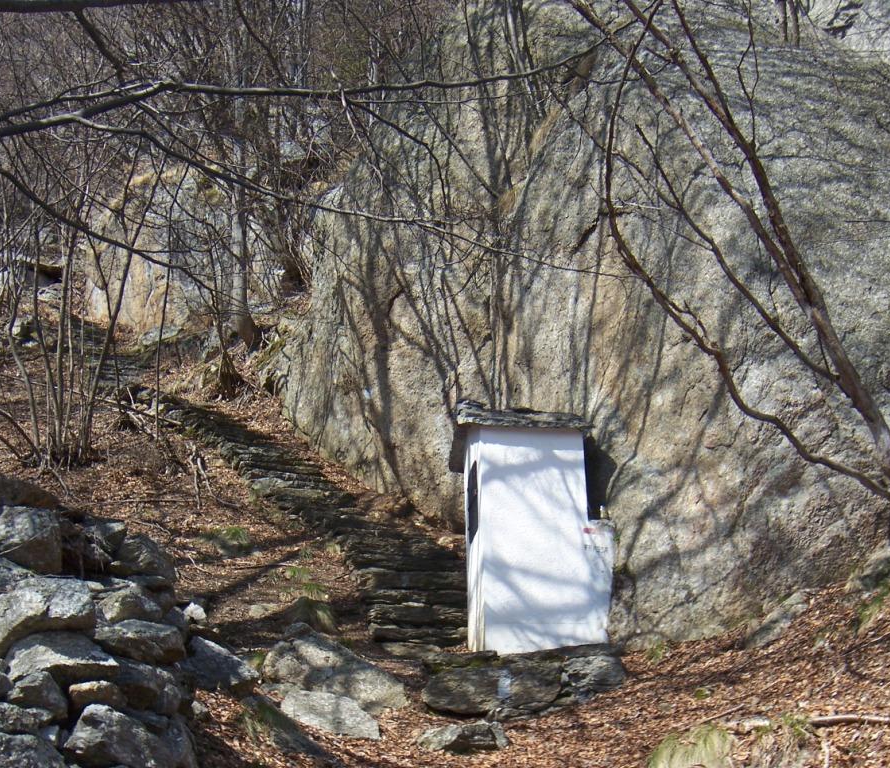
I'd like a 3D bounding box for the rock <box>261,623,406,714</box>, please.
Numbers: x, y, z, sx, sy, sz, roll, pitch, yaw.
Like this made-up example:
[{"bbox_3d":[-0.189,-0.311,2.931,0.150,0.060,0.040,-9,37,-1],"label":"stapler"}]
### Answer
[{"bbox_3d":[-0.803,2.039,9.600,0.992,0.500,0.645,-1,1,-5],"label":"rock"}]

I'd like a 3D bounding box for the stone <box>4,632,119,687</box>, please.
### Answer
[{"bbox_3d":[-2.179,1.567,7.600,0.605,0.272,0.424,1,-10,-16],"label":"stone"}]

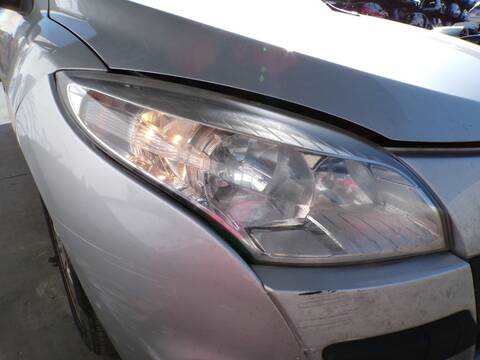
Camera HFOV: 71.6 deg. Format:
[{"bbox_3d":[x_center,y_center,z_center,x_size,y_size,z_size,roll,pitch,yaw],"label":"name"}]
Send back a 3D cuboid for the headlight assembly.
[{"bbox_3d":[-0.037,-0.028,0.519,0.680,0.215,0.200,11,25,14],"label":"headlight assembly"}]

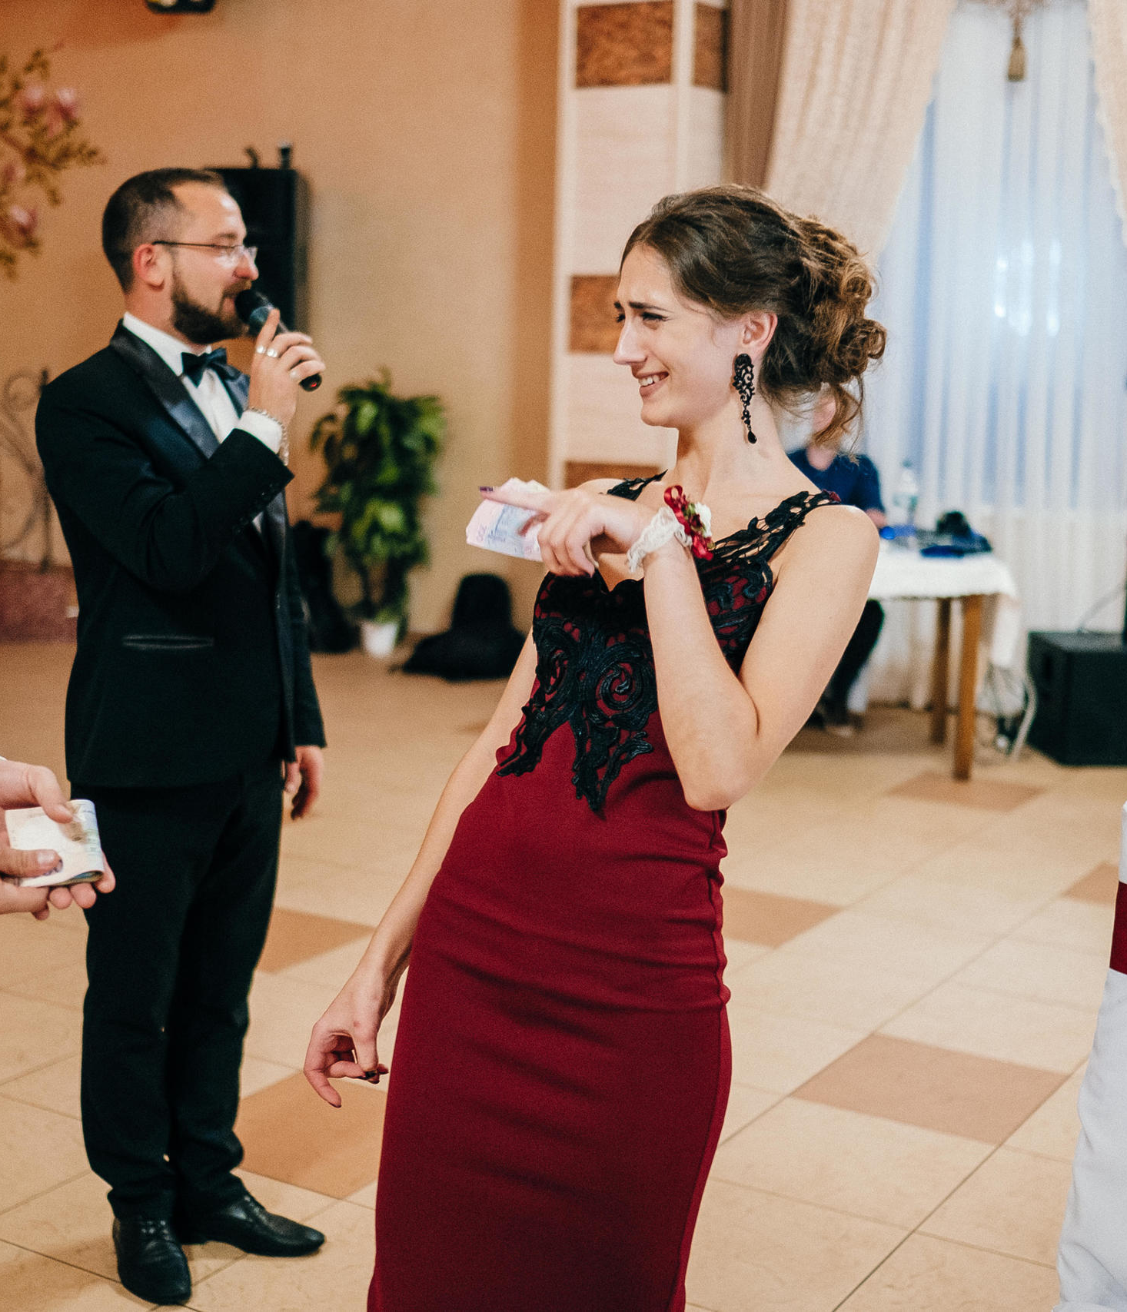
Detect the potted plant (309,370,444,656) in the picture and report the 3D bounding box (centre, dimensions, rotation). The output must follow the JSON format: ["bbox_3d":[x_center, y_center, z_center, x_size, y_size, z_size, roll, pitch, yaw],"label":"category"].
[{"bbox_3d":[-0.916,-0.706,9.504,0.660,1.400,0.620,1,9,0],"label":"potted plant"}]

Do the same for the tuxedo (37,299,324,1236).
[{"bbox_3d":[-0.610,0.217,3.060,0.390,1.470,0.490,5,10,25],"label":"tuxedo"}]

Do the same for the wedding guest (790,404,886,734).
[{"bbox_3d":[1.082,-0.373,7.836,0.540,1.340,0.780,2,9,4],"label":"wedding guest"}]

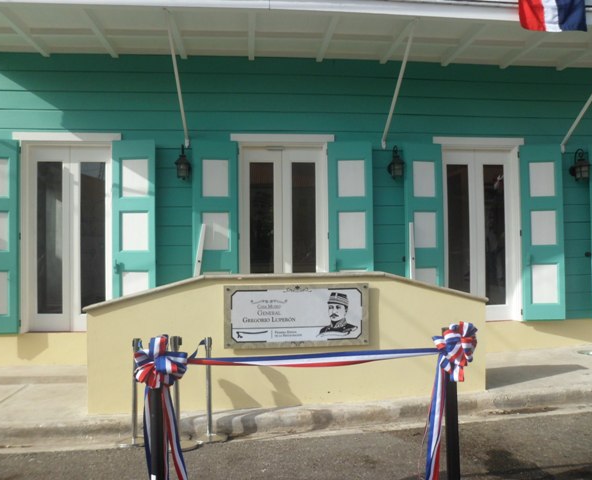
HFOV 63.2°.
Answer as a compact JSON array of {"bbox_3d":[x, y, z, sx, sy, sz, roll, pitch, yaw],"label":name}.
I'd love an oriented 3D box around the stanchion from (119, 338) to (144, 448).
[{"bbox_3d":[-1.429,1.335,4.266,0.300,0.917,0.300,0,-1,-5],"label":"stanchion"}]

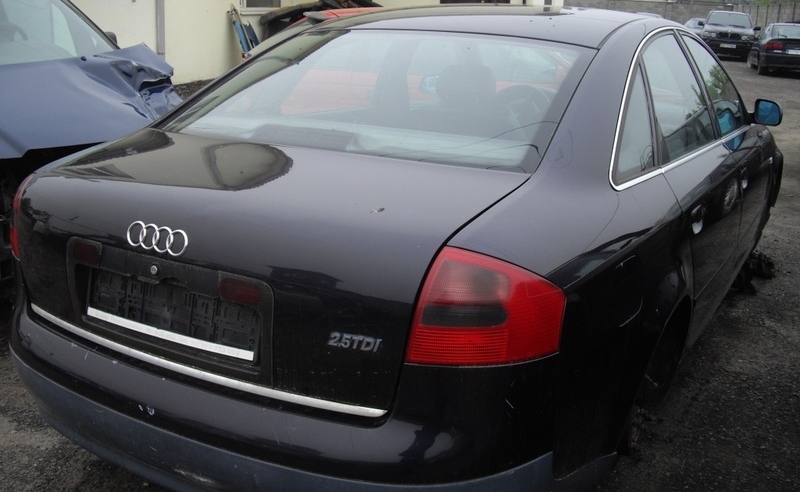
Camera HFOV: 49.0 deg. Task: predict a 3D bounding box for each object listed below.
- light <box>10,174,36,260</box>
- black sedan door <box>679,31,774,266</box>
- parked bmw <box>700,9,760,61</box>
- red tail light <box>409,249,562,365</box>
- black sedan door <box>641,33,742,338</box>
[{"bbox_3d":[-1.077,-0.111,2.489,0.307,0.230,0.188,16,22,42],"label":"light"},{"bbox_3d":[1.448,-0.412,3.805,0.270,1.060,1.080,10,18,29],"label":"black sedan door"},{"bbox_3d":[12.401,-7.937,32.926,1.950,1.700,4.670,7,16,19],"label":"parked bmw"},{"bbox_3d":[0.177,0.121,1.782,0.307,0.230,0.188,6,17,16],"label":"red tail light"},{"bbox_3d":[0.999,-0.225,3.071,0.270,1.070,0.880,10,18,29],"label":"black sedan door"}]

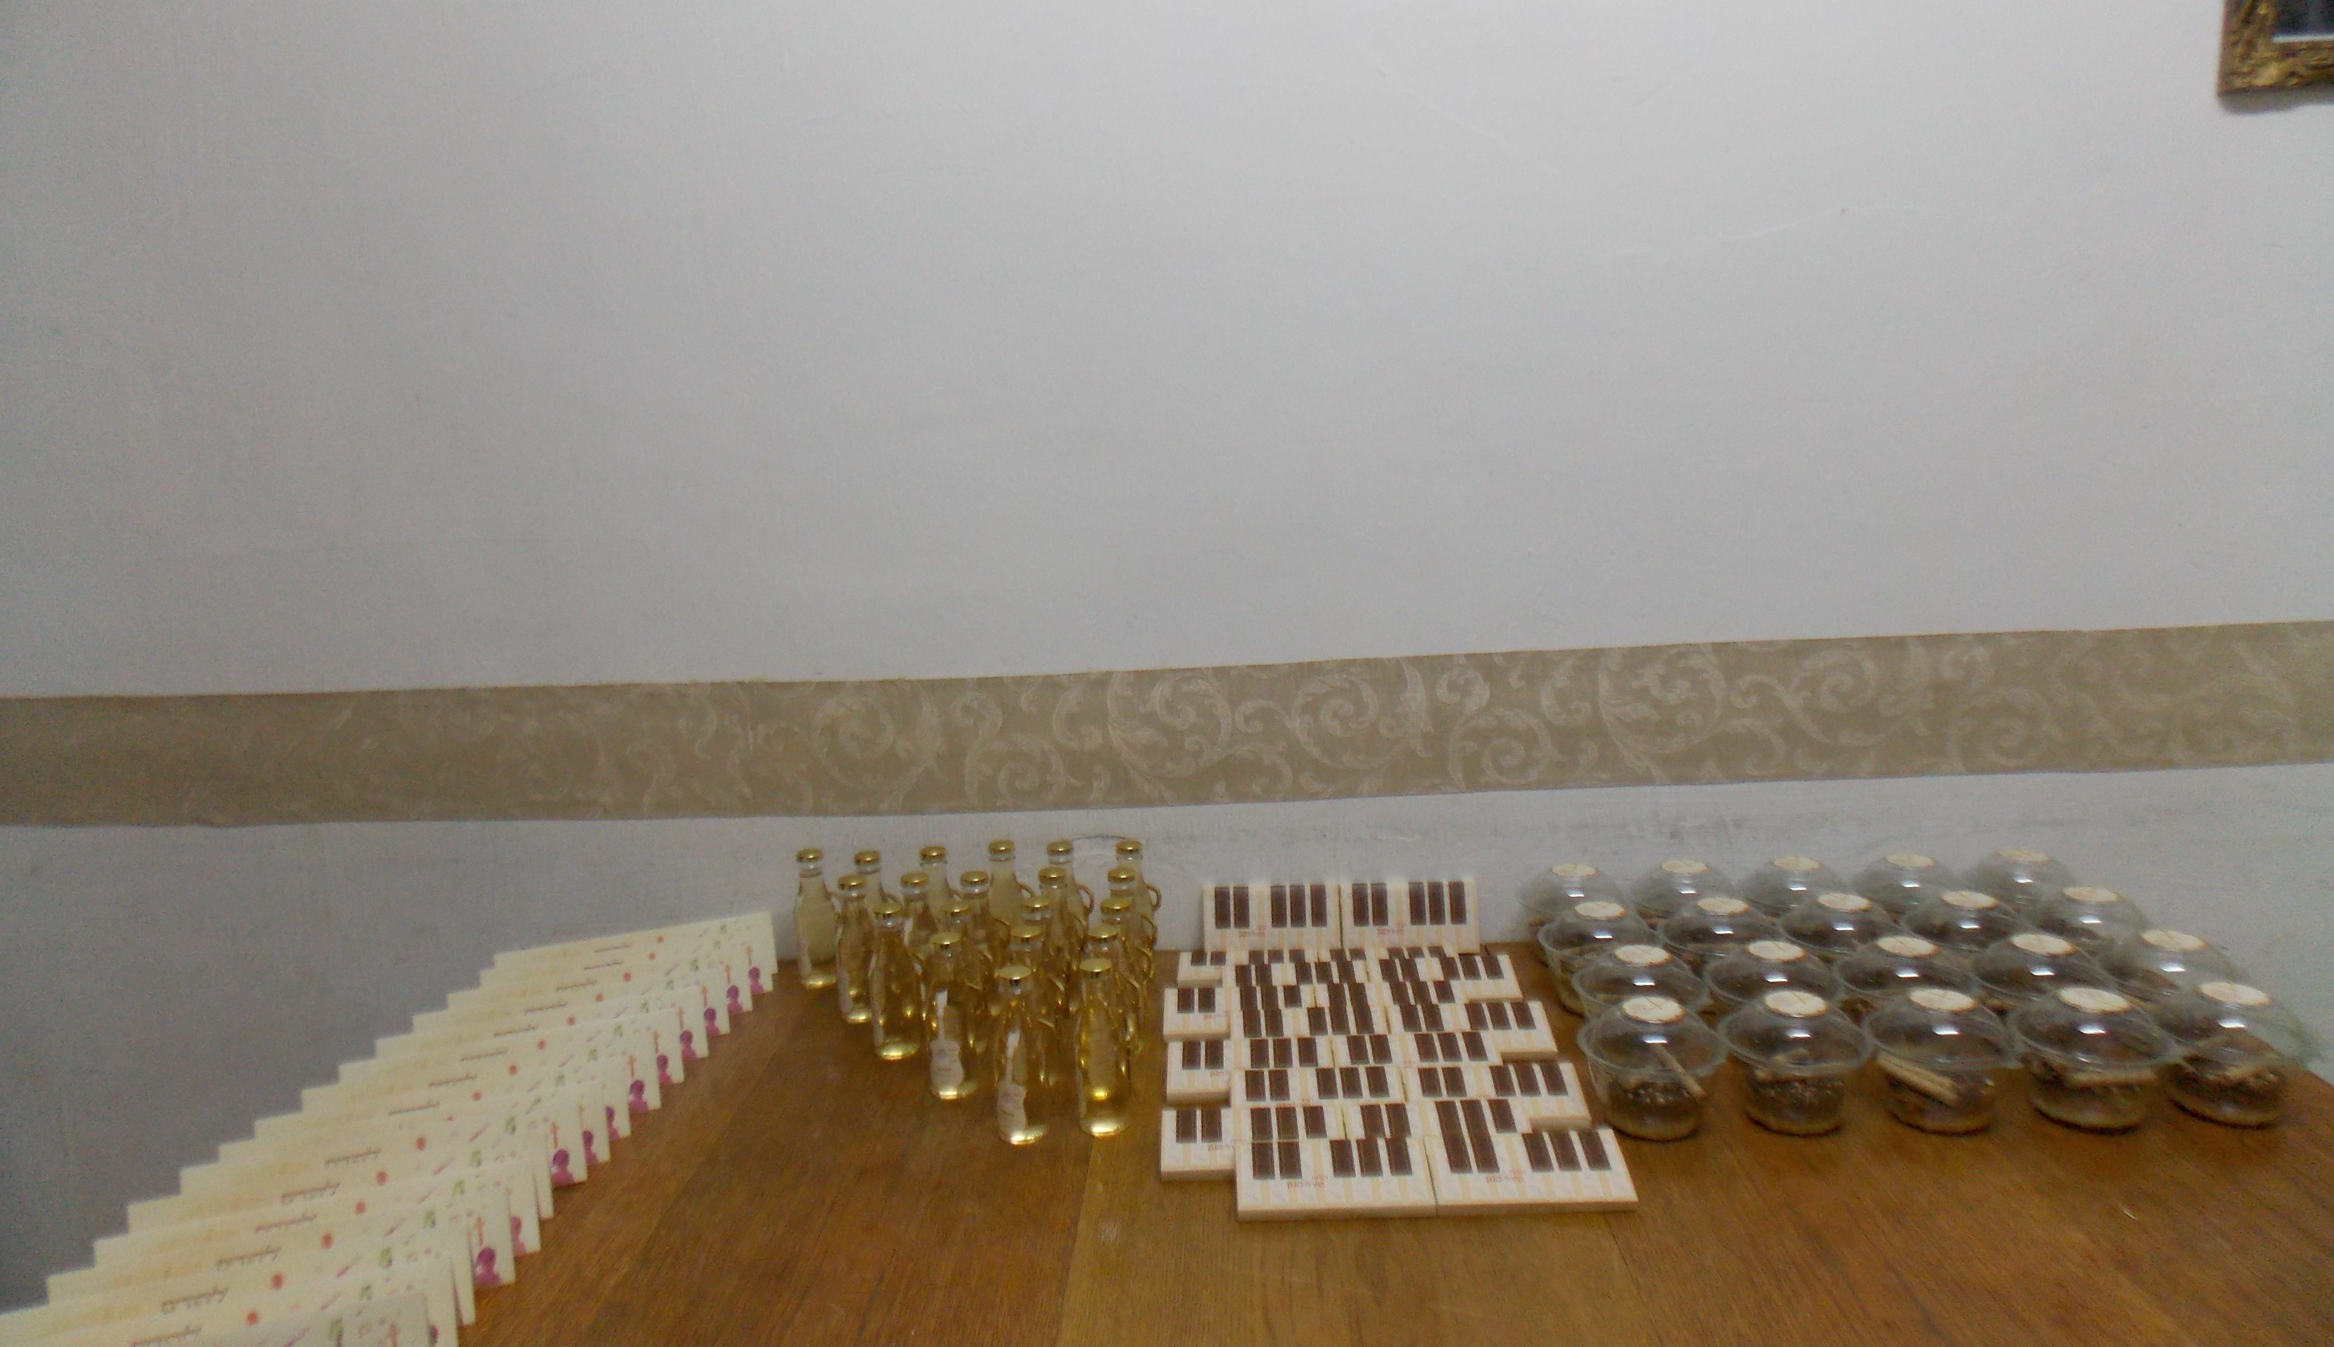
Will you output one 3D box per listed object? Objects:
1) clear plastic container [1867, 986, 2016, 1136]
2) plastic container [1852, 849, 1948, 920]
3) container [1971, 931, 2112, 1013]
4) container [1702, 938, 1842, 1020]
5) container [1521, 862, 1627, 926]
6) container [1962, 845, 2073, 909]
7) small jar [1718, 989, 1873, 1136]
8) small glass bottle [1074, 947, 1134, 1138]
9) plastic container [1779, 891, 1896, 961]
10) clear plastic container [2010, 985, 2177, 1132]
[{"bbox_3d":[0.660,0.327,1.324,0.122,0.103,0.122,-2,10,3],"label":"clear plastic container"},{"bbox_3d":[0.822,0.258,1.719,0.123,0.104,0.123,-2,11,3],"label":"plastic container"},{"bbox_3d":[0.828,0.306,1.472,0.123,0.104,0.123,-2,11,3],"label":"container"},{"bbox_3d":[0.570,0.310,1.457,0.121,0.102,0.121,-2,10,3],"label":"container"},{"bbox_3d":[0.454,0.268,1.725,0.121,0.102,0.121,-2,10,3],"label":"container"},{"bbox_3d":[0.946,0.250,1.714,0.121,0.102,0.121,-2,10,3],"label":"container"},{"bbox_3d":[0.539,0.331,1.332,0.122,0.103,0.122,-2,10,3],"label":"small jar"},{"bbox_3d":[-0.055,0.328,1.365,0.049,0.152,0.045,-2,10,3],"label":"small glass bottle"},{"bbox_3d":[0.689,0.283,1.584,0.121,0.102,0.121,-2,10,3],"label":"plastic container"},{"bbox_3d":[0.786,0.325,1.316,0.121,0.102,0.121,-2,10,3],"label":"clear plastic container"}]

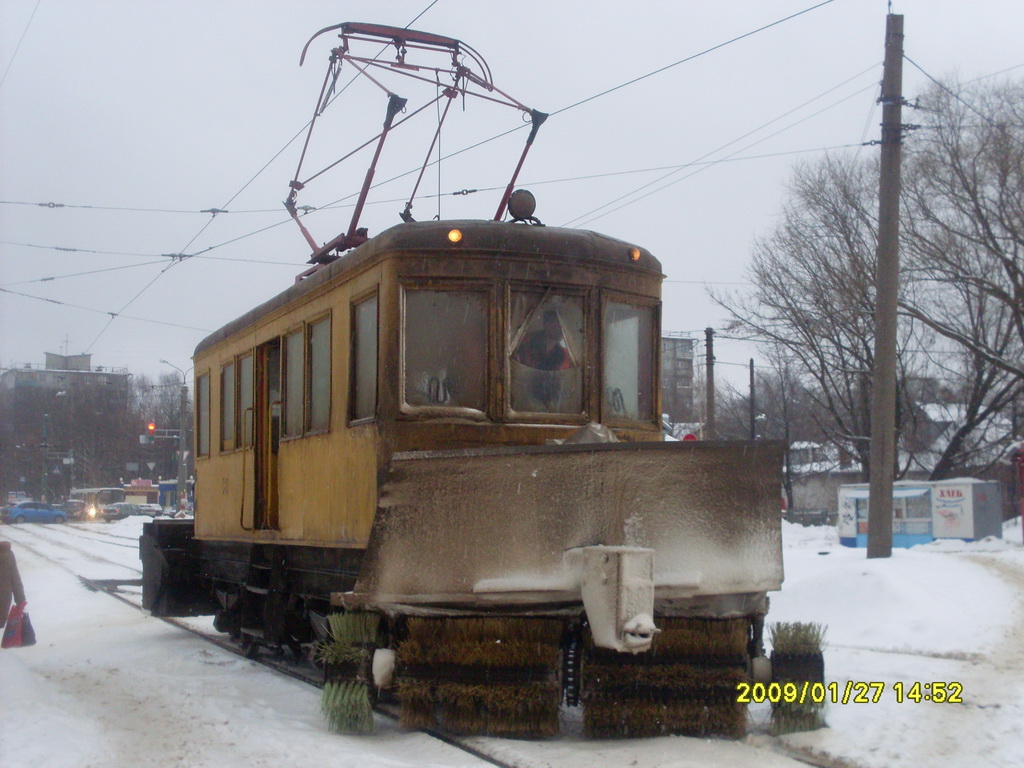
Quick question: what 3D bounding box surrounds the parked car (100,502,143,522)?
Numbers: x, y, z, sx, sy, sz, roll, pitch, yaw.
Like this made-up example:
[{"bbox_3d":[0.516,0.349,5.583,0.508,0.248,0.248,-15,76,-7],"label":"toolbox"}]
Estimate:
[{"bbox_3d":[-28.179,9.294,105.000,1.700,1.460,4.300,-1,-5,9],"label":"parked car"}]

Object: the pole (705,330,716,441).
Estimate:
[{"bbox_3d":[8.271,2.197,60.250,0.320,9.060,0.320,-1,-5,7],"label":"pole"}]

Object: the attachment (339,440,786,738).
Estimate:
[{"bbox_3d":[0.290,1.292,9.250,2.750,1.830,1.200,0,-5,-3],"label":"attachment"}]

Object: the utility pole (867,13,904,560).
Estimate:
[{"bbox_3d":[6.138,-1.677,23.700,0.380,9.010,0.380,2,-5,14],"label":"utility pole"}]

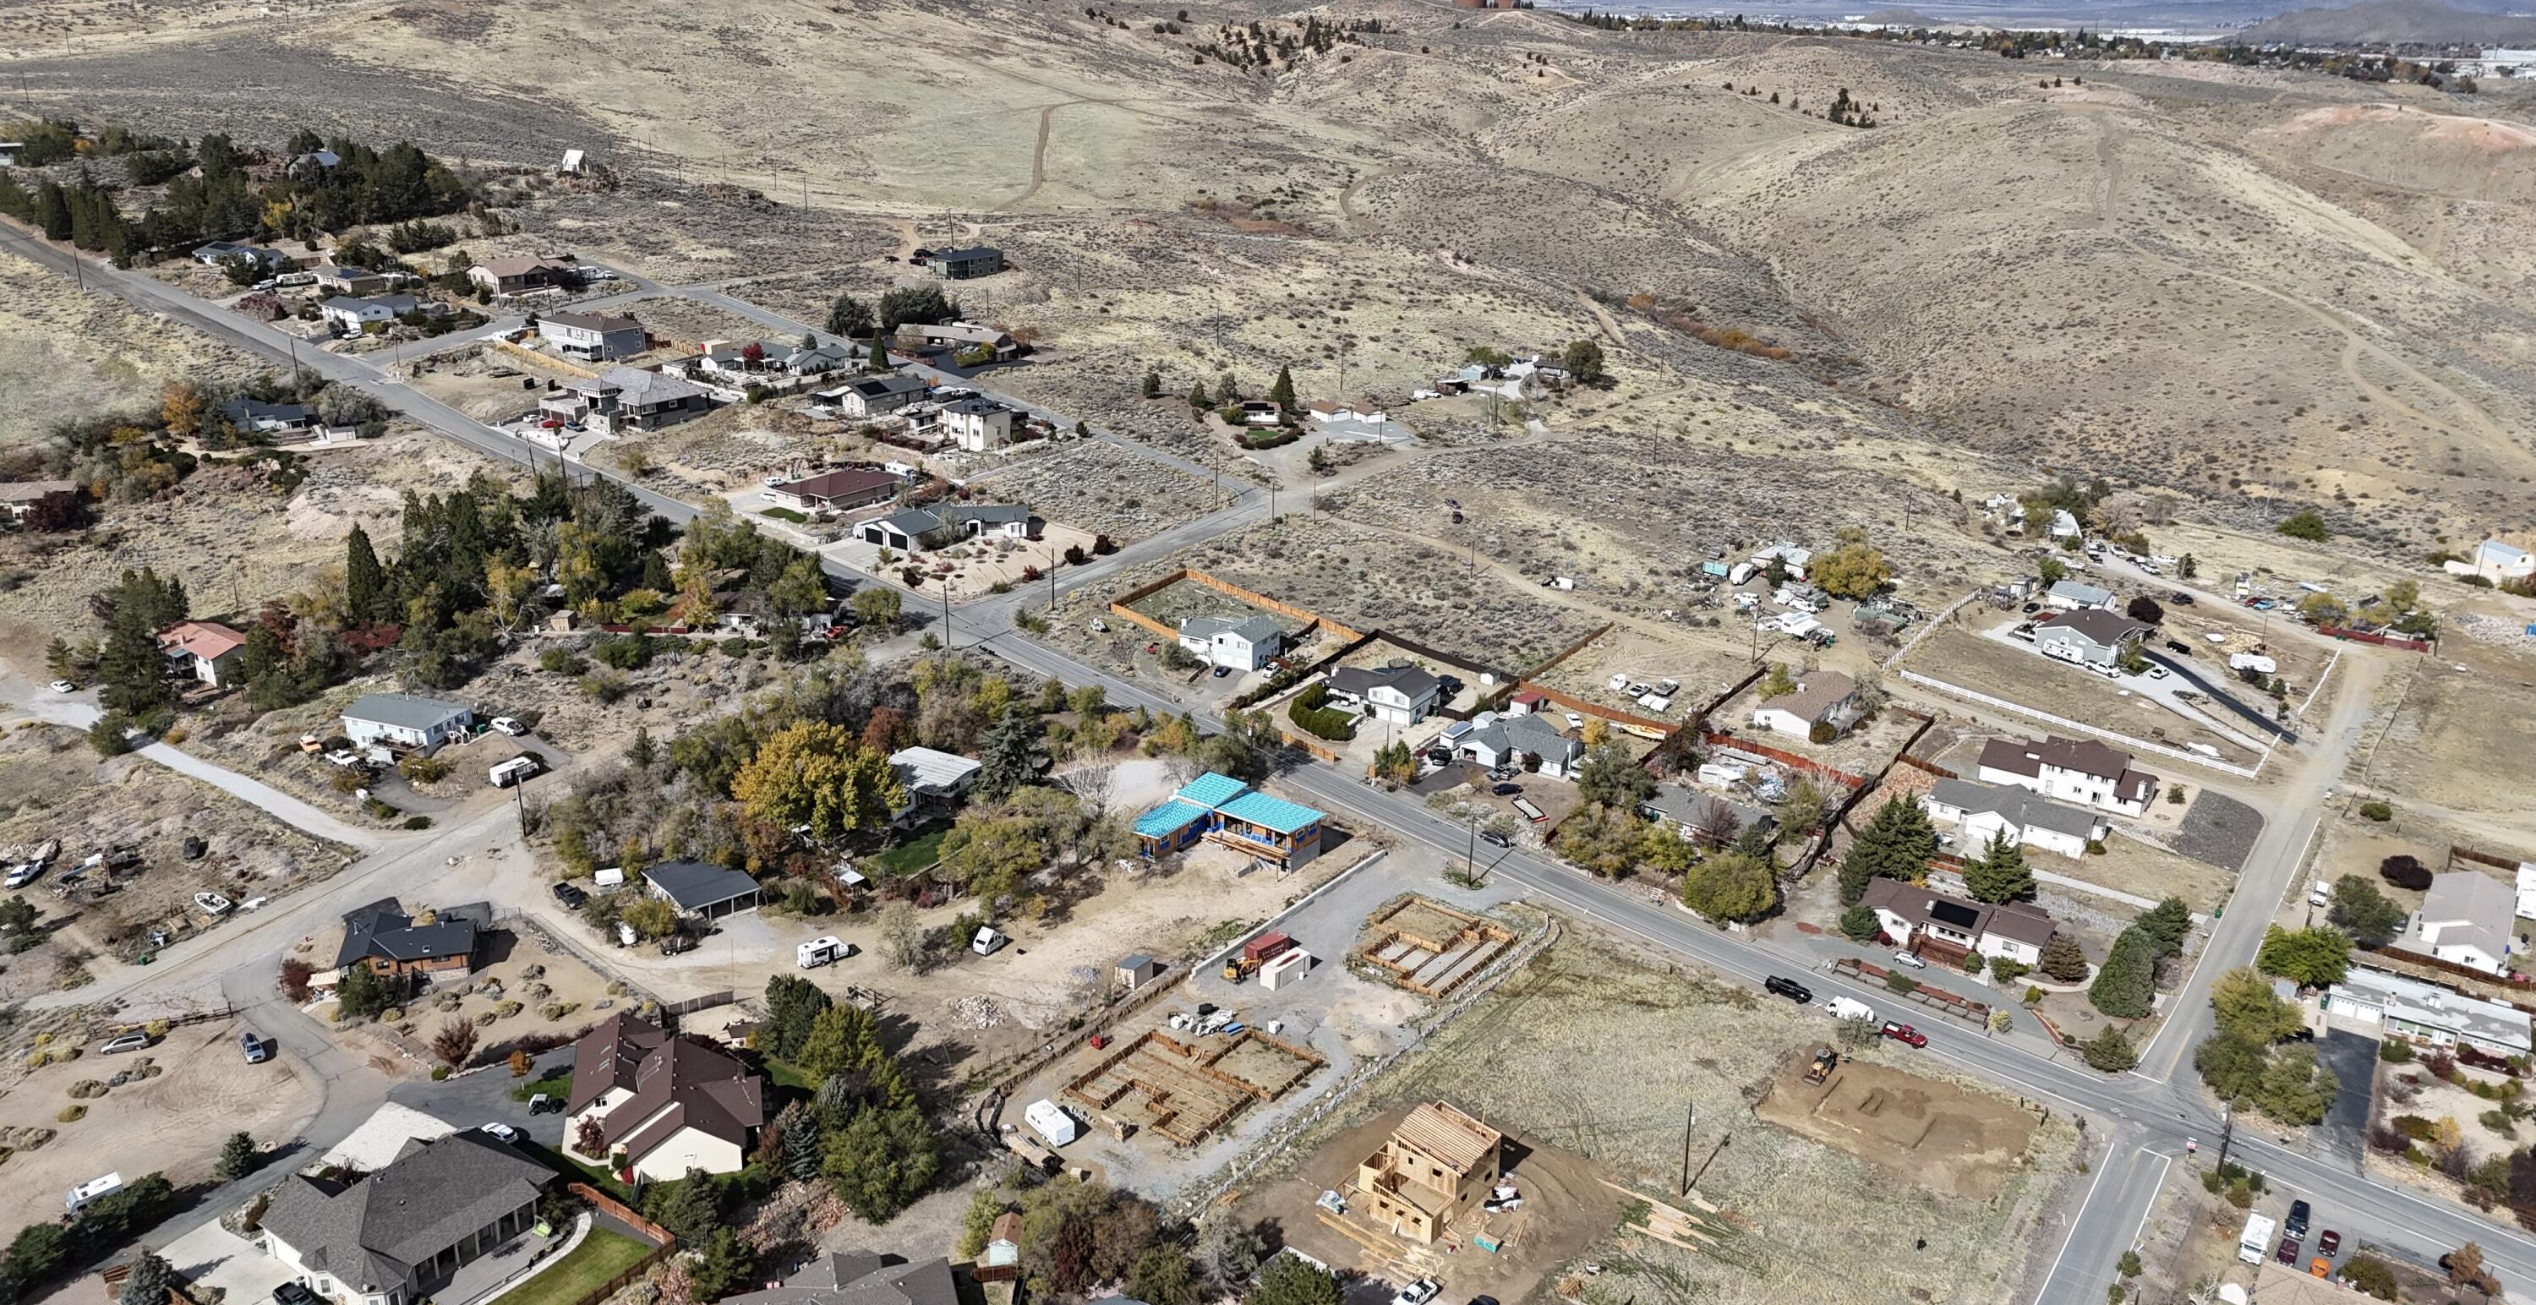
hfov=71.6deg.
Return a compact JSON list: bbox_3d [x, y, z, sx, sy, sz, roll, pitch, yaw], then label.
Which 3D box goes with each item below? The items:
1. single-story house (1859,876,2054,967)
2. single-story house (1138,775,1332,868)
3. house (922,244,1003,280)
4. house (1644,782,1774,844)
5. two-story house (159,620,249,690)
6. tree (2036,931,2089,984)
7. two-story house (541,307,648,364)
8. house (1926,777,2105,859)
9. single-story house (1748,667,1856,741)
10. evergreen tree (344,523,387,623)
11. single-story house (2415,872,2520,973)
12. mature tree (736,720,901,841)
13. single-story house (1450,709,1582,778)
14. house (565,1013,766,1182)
[{"bbox_3d":[97.130,36.940,246.960,25.100,4.680,13.720,14,25,32],"label":"single-story house"},{"bbox_3d":[-5.477,25.981,254.328,21.340,7.080,17.700,14,25,33],"label":"single-story house"},{"bbox_3d":[-86.480,-110.700,500.000,15.000,8.000,16.000,17,26,35],"label":"house"},{"bbox_3d":[65.430,24.110,261.000,17.000,4.300,9.300,17,27,37],"label":"house"},{"bbox_3d":[-170.994,-0.444,285.174,18.090,6.630,8.130,14,25,33],"label":"two-story house"},{"bbox_3d":[103.373,39.532,228.620,6.320,6.860,6.320,9,22,25],"label":"tree"},{"bbox_3d":[-140.473,-66.580,366.483,24.000,7.100,10.000,14,24,35],"label":"two-story house"},{"bbox_3d":[116.250,24.980,272.710,24.910,4.880,13.320,13,24,31],"label":"house"},{"bbox_3d":[98.020,8.630,319.320,10.860,4.610,23.570,14,25,33],"label":"single-story house"},{"bbox_3d":[-153.117,-13.263,298.008,6.500,17.500,6.500,0,21,0],"label":"evergreen tree"},{"bbox_3d":[161.960,36.050,237.000,9.600,4.400,20.500,15,25,32],"label":"single-story house"},{"bbox_3d":[-57.586,15.943,225.208,21.480,13.320,21.480,-6,20,-15],"label":"mature tree"},{"bbox_3d":[44.060,16.000,299.610,18.240,4.710,15.680,13,24,32],"label":"single-story house"},{"bbox_3d":[-57.270,41.430,166.700,17.650,6.380,22.850,-6,22,-15],"label":"house"}]

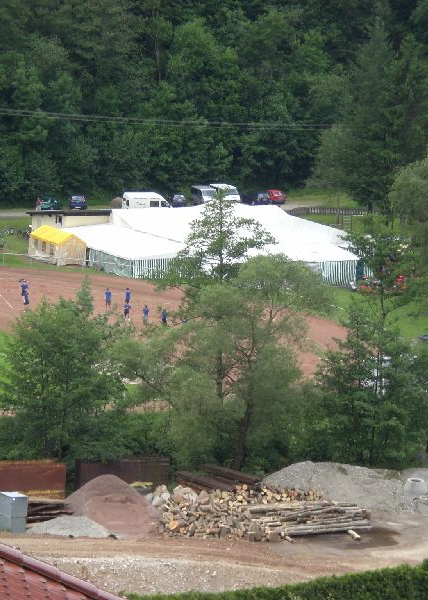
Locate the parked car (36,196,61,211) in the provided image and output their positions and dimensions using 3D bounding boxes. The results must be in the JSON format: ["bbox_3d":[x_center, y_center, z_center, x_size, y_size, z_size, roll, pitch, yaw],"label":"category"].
[{"bbox_3d":[-17.583,-10.361,281.903,1.680,1.420,4.000,4,8,15],"label":"parked car"}]

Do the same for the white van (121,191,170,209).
[{"bbox_3d":[-6.825,-10.293,280.333,5.300,2.450,2.000,-1,8,-20],"label":"white van"}]

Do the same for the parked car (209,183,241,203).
[{"bbox_3d":[1.370,-11.539,292.859,1.950,2.070,4.900,0,8,-15],"label":"parked car"}]

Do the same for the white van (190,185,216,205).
[{"bbox_3d":[-0.970,-11.013,280.774,1.880,2.000,4.700,-2,9,-18],"label":"white van"}]

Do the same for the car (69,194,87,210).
[{"bbox_3d":[-14.201,-10.431,276.768,1.680,1.480,4.000,0,9,-3],"label":"car"}]

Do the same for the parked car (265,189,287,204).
[{"bbox_3d":[6.518,-11.682,297.400,1.680,1.470,3.950,-3,9,-32],"label":"parked car"}]

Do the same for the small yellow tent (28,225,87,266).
[{"bbox_3d":[-13.979,-4.879,235.795,2.800,2.750,6.800,-3,9,-22],"label":"small yellow tent"}]

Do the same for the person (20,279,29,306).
[{"bbox_3d":[-15.062,-0.578,210.037,0.520,1.780,0.360,0,8,-17],"label":"person"}]

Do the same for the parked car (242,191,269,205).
[{"bbox_3d":[4.402,-10.994,283.002,1.720,1.460,4.200,-2,9,-20],"label":"parked car"}]

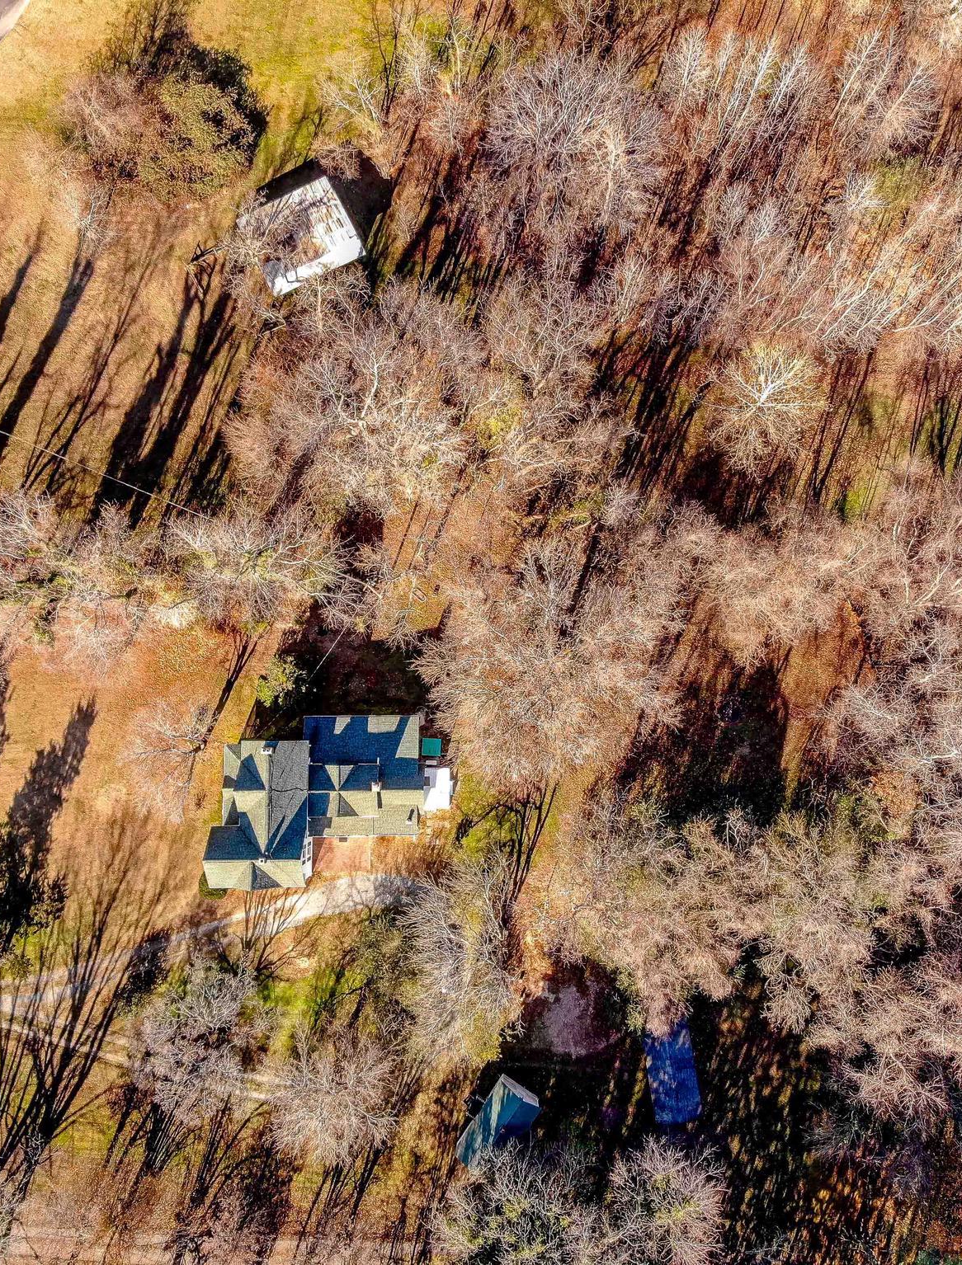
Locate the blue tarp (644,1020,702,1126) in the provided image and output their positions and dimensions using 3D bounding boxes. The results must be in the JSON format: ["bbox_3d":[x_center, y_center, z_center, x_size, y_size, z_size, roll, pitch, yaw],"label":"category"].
[{"bbox_3d":[19.163,44.491,118.934,4.800,0.400,10.800,-9,89,0],"label":"blue tarp"}]

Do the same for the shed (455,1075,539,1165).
[{"bbox_3d":[1.784,50.059,117.222,4.900,3.600,8.700,34,89,1],"label":"shed"}]

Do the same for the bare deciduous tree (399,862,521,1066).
[{"bbox_3d":[-1.834,31.603,112.190,11.200,14.500,16.500,0,89,0],"label":"bare deciduous tree"}]

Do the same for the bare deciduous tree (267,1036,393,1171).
[{"bbox_3d":[-14.325,44.537,112.932,11.600,12.500,11.200,0,89,0],"label":"bare deciduous tree"}]

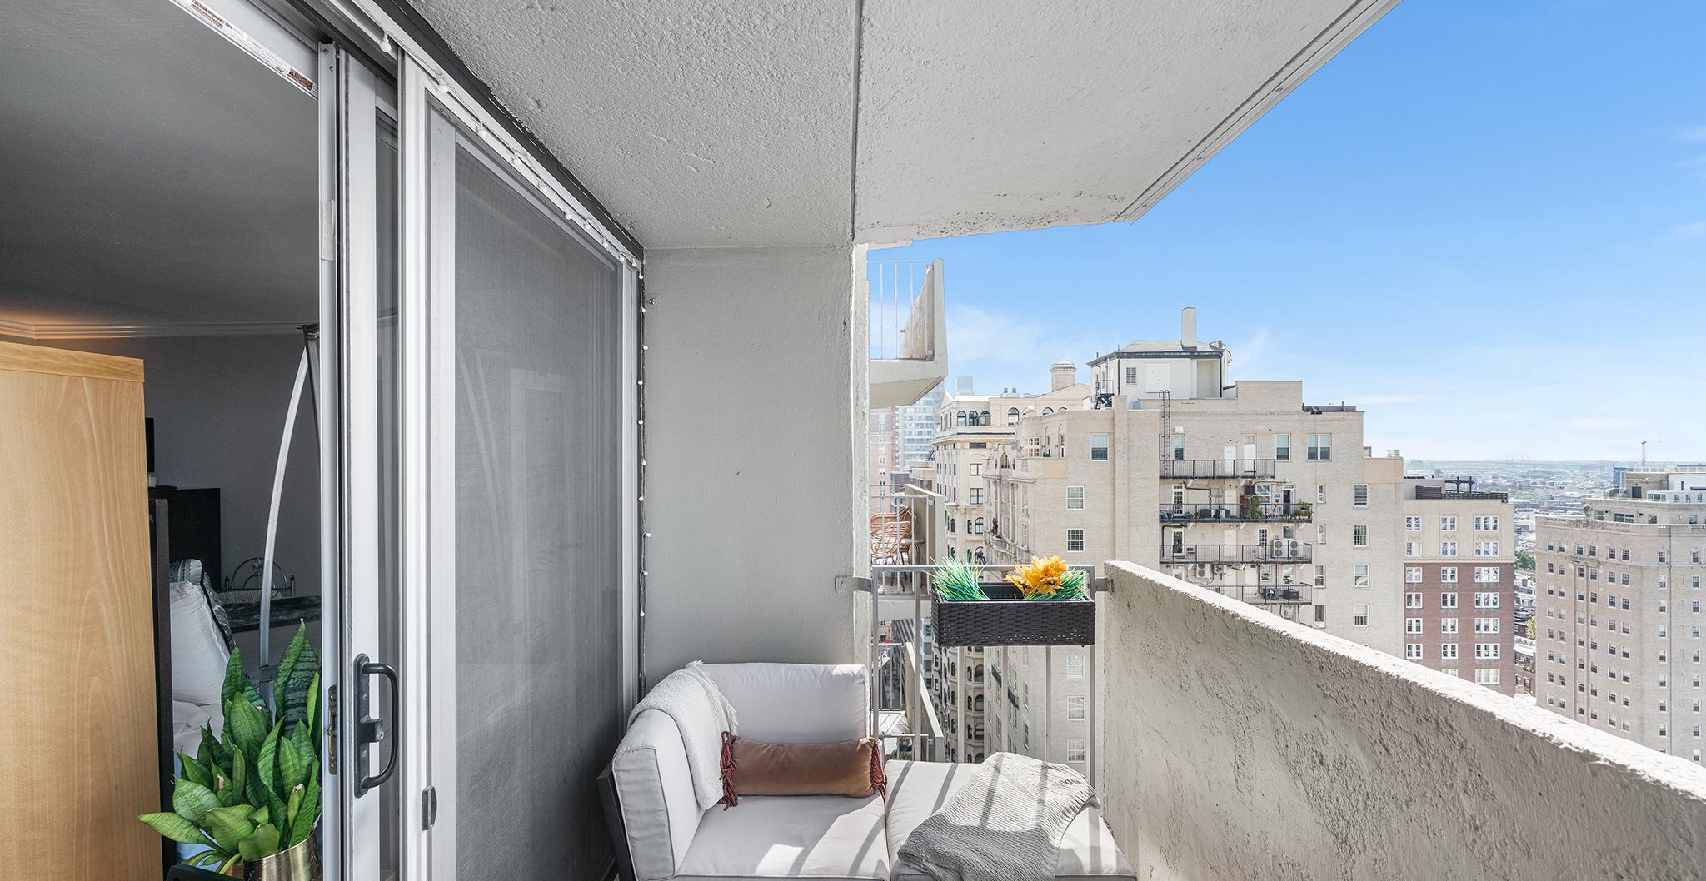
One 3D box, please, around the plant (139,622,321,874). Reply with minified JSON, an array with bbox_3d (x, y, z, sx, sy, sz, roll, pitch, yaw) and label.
[{"bbox_3d":[-1.275,0.650,1.405,0.320,0.530,0.340,-1,-2,45],"label":"plant"}]

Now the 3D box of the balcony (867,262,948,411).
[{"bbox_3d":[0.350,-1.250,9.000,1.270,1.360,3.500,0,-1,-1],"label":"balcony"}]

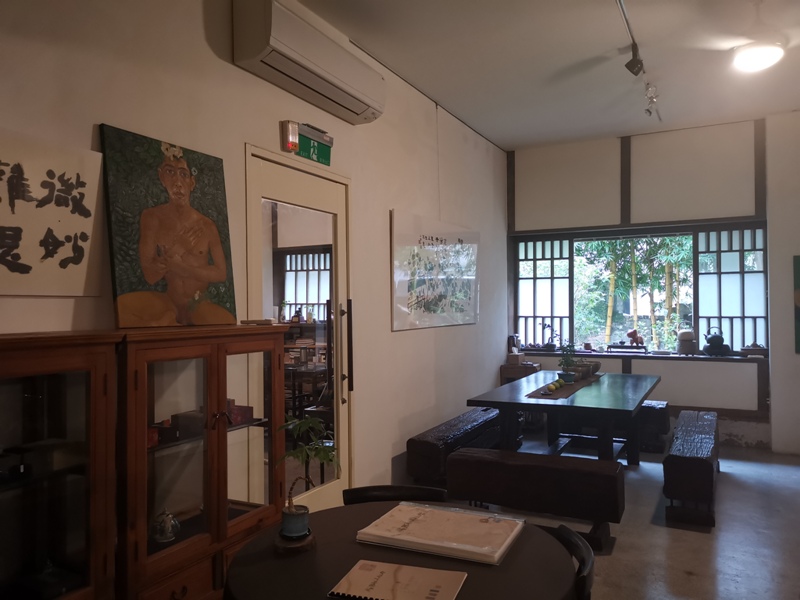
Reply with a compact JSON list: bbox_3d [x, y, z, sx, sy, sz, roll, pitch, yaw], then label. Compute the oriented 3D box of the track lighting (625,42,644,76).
[{"bbox_3d":[1.466,-1.504,3.902,0.115,0.200,0.090,-1,-1,18],"label":"track lighting"}]

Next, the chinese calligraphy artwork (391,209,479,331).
[{"bbox_3d":[0.339,-0.203,4.971,0.029,0.840,1.742,-1,-1,27],"label":"chinese calligraphy artwork"}]

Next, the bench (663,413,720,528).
[{"bbox_3d":[2.086,1.132,4.421,0.288,0.411,1.795,-1,-1,27],"label":"bench"}]

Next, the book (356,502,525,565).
[{"bbox_3d":[0.100,0.561,1.513,0.348,0.028,0.222,-1,-1,27],"label":"book"}]

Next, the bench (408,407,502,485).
[{"bbox_3d":[0.568,1.141,4.774,0.286,0.427,1.821,-1,-1,27],"label":"bench"}]

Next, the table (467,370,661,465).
[{"bbox_3d":[1.319,0.993,4.646,1.014,0.706,1.960,-1,-1,27],"label":"table"}]

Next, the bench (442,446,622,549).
[{"bbox_3d":[0.769,1.132,3.562,0.960,0.417,0.321,-1,-1,27],"label":"bench"}]

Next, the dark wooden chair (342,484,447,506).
[{"bbox_3d":[-0.006,0.953,1.707,0.480,0.750,0.480,0,-1,-1],"label":"dark wooden chair"}]

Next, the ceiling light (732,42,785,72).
[{"bbox_3d":[1.867,-1.260,3.250,0.235,0.065,0.235,-1,-1,27],"label":"ceiling light"}]

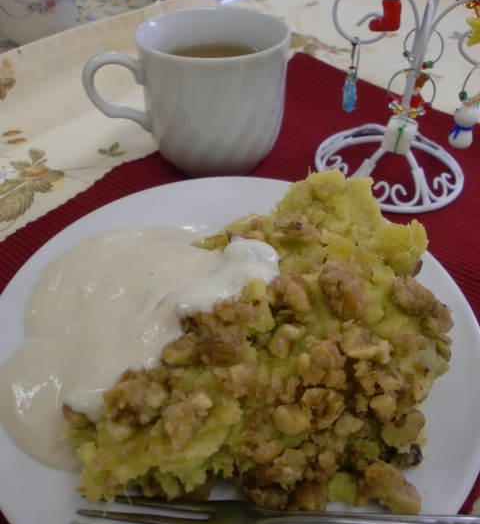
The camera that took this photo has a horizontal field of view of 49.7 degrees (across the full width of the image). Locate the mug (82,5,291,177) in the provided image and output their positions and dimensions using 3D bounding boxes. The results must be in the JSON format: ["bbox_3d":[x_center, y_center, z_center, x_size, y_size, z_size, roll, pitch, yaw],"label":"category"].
[{"bbox_3d":[-0.034,-0.100,0.315,0.122,0.080,0.085,0,43,0],"label":"mug"}]

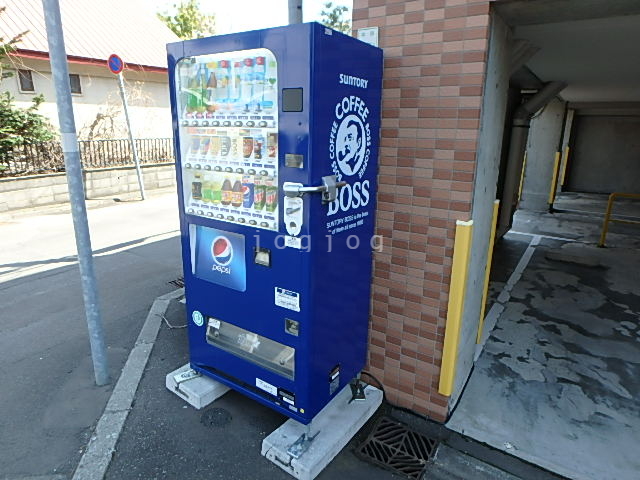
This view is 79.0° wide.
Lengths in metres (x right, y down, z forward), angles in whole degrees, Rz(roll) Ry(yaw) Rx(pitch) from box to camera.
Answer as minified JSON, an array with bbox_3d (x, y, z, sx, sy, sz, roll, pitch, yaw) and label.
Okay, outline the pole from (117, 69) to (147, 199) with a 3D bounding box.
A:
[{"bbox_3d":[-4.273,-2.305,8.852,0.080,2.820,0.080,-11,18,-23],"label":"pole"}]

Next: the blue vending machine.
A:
[{"bbox_3d":[-0.240,-0.078,2.169,0.892,1.815,0.599,11,18,32],"label":"blue vending machine"}]

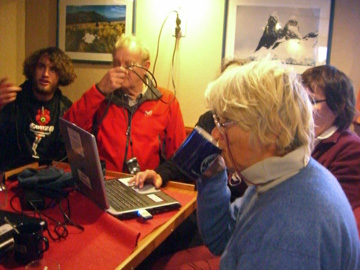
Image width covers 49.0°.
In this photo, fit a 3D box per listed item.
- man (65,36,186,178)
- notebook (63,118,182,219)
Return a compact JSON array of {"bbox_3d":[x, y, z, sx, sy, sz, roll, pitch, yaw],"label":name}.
[{"bbox_3d":[-0.305,0.203,1.773,0.580,1.300,0.680,5,10,13],"label":"man"},{"bbox_3d":[-0.217,0.098,1.400,0.312,0.273,0.357,-3,11,-32],"label":"notebook"}]

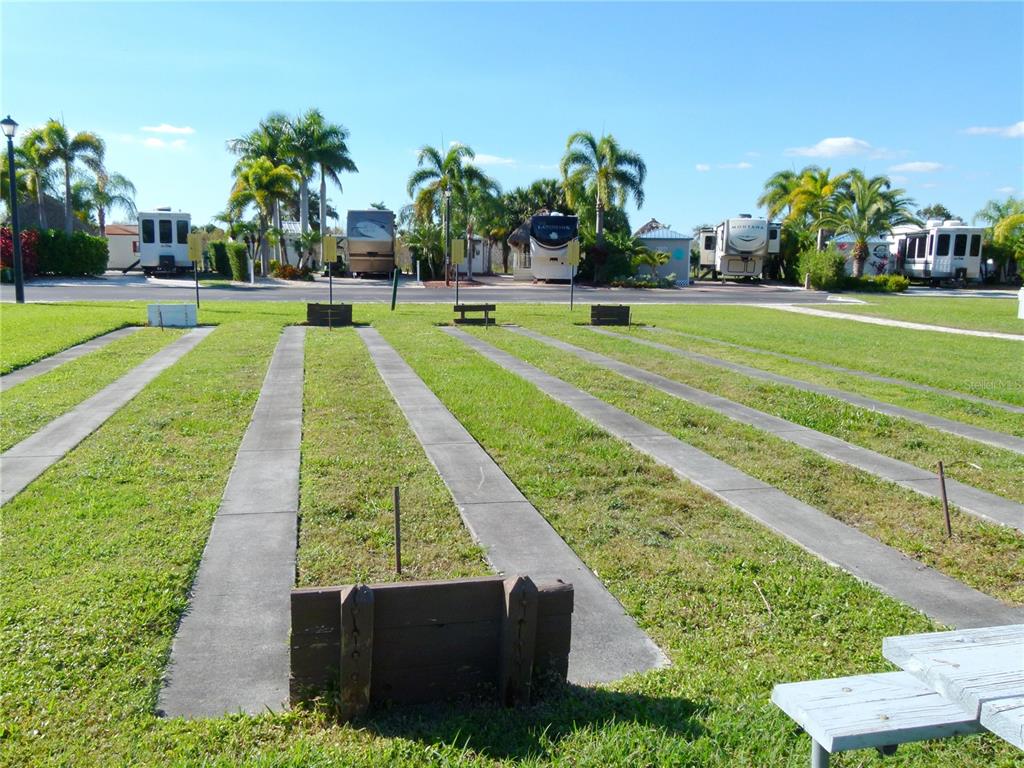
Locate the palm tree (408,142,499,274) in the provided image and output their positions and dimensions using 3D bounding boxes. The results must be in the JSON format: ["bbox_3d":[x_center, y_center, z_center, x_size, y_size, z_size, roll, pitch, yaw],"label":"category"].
[{"bbox_3d":[-3.153,-9.062,40.700,4.800,7.100,4.500,1,10,0],"label":"palm tree"}]

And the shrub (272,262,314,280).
[{"bbox_3d":[-11.017,-5.739,38.720,2.100,0.950,1.300,1,10,0],"label":"shrub"}]

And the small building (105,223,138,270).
[{"bbox_3d":[-28.347,-9.879,55.923,3.300,3.100,3.600,-2,10,-16],"label":"small building"}]

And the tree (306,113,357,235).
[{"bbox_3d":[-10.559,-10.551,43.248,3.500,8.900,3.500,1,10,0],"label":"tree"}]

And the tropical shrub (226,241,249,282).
[{"bbox_3d":[-12.909,-5.851,36.235,1.050,1.950,1.150,-2,10,-15],"label":"tropical shrub"}]

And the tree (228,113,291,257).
[{"bbox_3d":[-14.741,-11.376,45.757,4.232,9.152,4.232,-2,10,-17],"label":"tree"}]

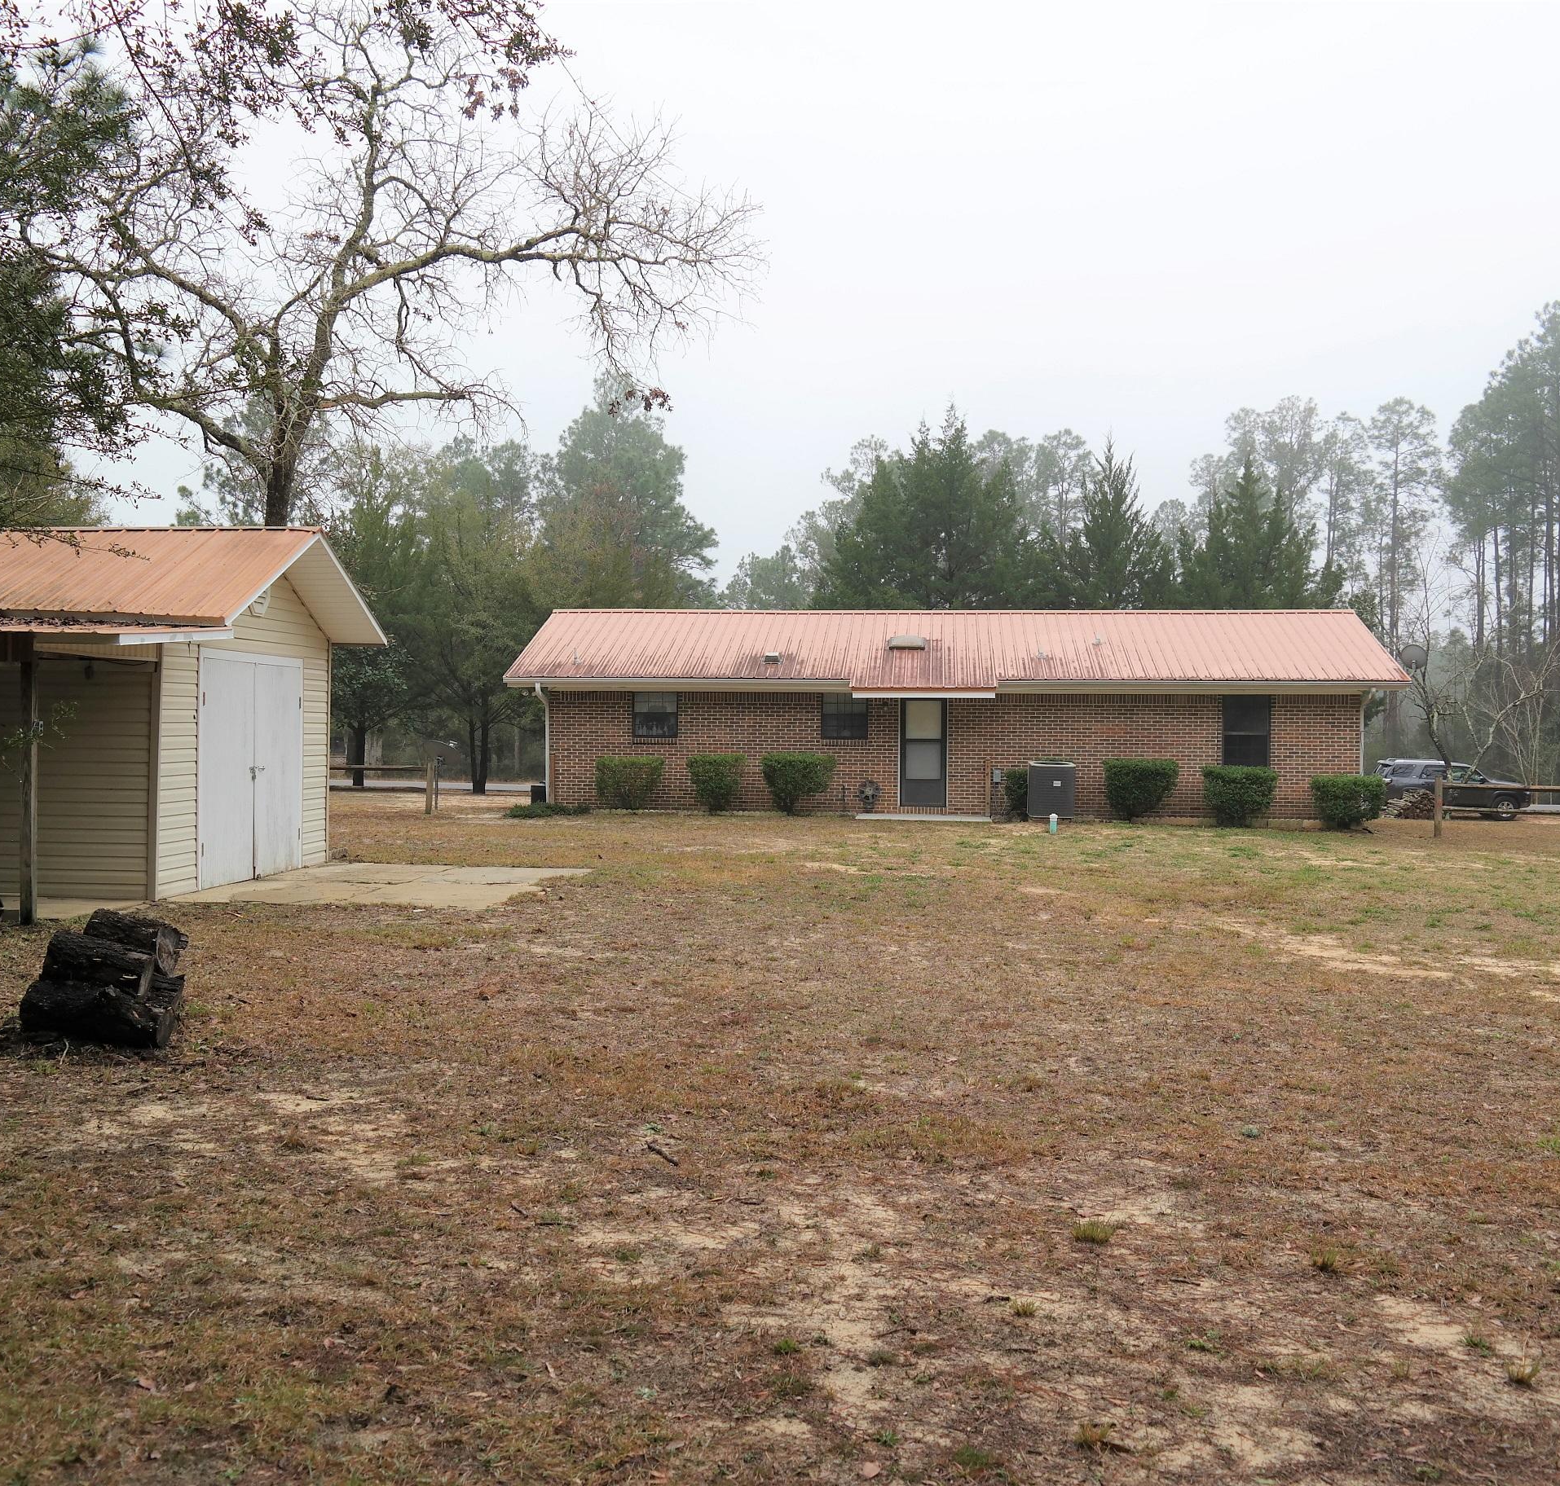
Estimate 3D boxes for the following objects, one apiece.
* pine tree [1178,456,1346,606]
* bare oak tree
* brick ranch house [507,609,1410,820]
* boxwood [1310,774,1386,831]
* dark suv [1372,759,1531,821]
[{"bbox_3d":[14.900,-3.200,52.000,5.800,11.200,5.800,0,1,5],"label":"pine tree"},{"bbox_3d":[-5.600,-5.200,25.000,10.600,13.600,10.200,0,1,5],"label":"bare oak tree"},{"bbox_3d":[3.371,-0.680,34.130,16.300,4.100,8.400,0,1,5],"label":"brick ranch house"},{"bbox_3d":[9.930,1.050,29.200,1.330,0.980,1.200,0,1,5],"label":"boxwood"},{"bbox_3d":[20.500,1.450,51.000,4.820,1.820,1.920,0,1,4],"label":"dark suv"}]

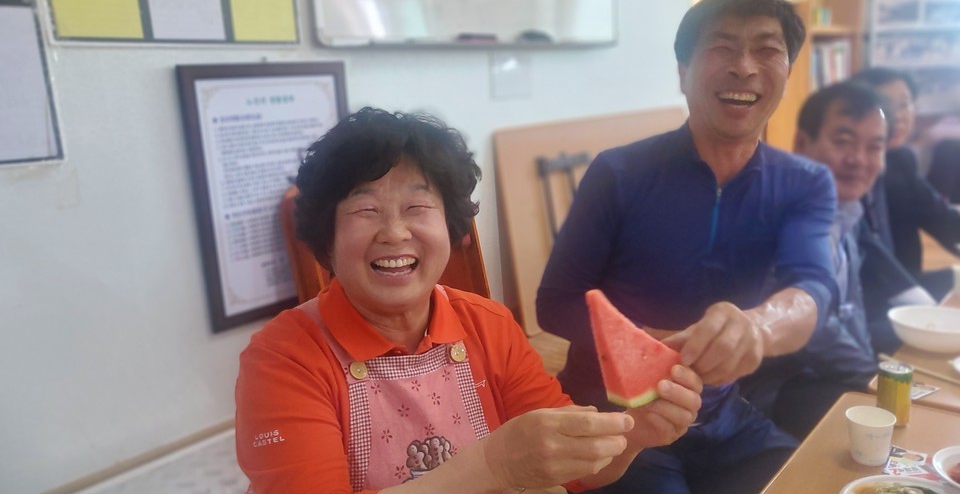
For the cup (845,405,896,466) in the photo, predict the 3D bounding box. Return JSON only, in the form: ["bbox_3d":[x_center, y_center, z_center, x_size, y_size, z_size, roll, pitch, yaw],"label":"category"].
[{"bbox_3d":[0.627,0.307,1.162,0.071,0.074,0.071,-3,13,1],"label":"cup"}]

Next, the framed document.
[{"bbox_3d":[-0.537,-0.153,1.985,0.025,0.684,0.490,10,18,44],"label":"framed document"}]

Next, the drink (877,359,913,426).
[{"bbox_3d":[0.731,0.261,1.274,0.053,0.104,0.053,-3,13,0],"label":"drink"}]

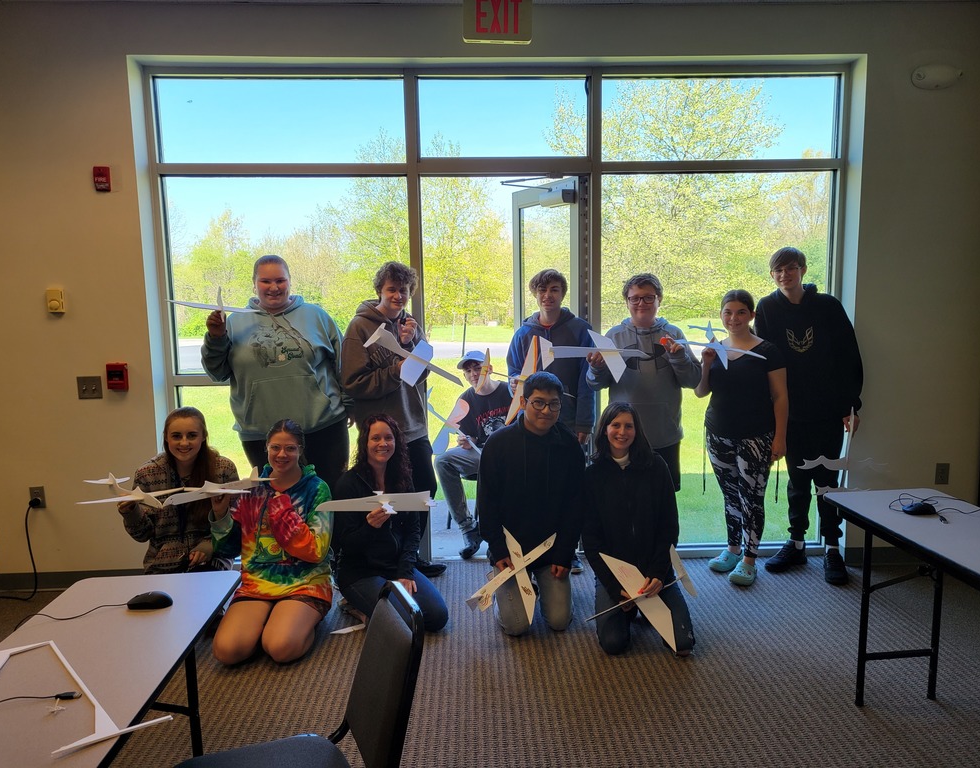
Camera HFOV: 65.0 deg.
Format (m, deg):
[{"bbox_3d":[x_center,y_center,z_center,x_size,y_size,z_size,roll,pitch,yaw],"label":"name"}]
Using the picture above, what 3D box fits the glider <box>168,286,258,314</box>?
[{"bbox_3d":[-1.262,-0.369,3.550,0.450,0.110,0.420,7,12,-20],"label":"glider"}]

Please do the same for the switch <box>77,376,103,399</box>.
[{"bbox_3d":[-2.028,0.019,3.901,0.118,0.115,0.020,-1,7,-3],"label":"switch"}]

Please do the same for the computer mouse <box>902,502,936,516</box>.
[{"bbox_3d":[1.506,0.433,2.695,0.112,0.037,0.062,0,7,3],"label":"computer mouse"}]

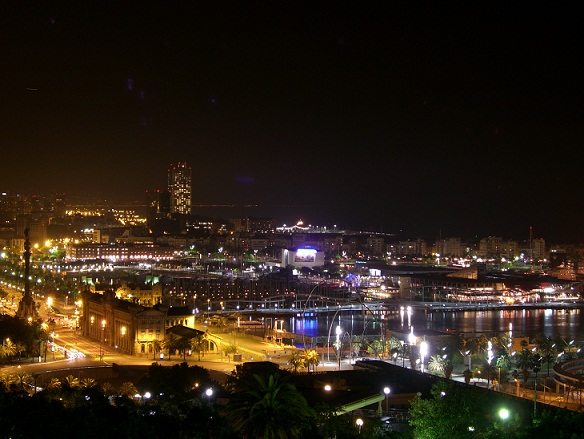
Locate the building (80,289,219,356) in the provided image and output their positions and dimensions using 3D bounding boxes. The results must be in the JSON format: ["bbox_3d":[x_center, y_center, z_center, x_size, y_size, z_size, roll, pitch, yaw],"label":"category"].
[{"bbox_3d":[-79.955,52.528,711.075,41.000,28.500,109.900,0,1,-23],"label":"building"}]

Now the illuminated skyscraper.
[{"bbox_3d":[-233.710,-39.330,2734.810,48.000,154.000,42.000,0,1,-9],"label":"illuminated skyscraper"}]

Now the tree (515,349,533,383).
[{"bbox_3d":[97.360,61.720,553.770,7.000,14.510,7.000,0,1,0],"label":"tree"}]

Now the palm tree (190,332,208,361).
[{"bbox_3d":[-44.361,61.457,631.512,7.600,13.000,7.600,0,1,0],"label":"palm tree"}]

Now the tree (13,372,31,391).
[{"bbox_3d":[-108.180,64.990,526.660,6.800,8.800,6.800,0,1,0],"label":"tree"}]

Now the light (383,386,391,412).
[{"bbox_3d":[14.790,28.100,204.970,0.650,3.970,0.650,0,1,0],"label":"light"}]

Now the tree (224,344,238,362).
[{"bbox_3d":[-28.931,63.760,624.570,6.200,8.600,6.200,0,1,0],"label":"tree"}]

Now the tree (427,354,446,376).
[{"bbox_3d":[63.430,63.760,574.050,7.600,9.810,7.600,0,1,0],"label":"tree"}]

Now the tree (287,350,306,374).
[{"bbox_3d":[2.000,63.480,585.580,7.800,10.010,7.800,0,1,0],"label":"tree"}]

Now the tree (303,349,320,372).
[{"bbox_3d":[8.710,63.130,587.930,7.600,10.630,7.600,0,1,0],"label":"tree"}]

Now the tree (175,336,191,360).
[{"bbox_3d":[-52.164,62.034,633.092,7.400,11.800,7.400,0,1,0],"label":"tree"}]

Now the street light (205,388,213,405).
[{"bbox_3d":[-23.318,50.369,370.041,0.900,5.500,0.900,0,1,0],"label":"street light"}]

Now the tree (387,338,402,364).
[{"bbox_3d":[48.800,61.890,626.930,7.200,11.900,7.200,0,1,0],"label":"tree"}]

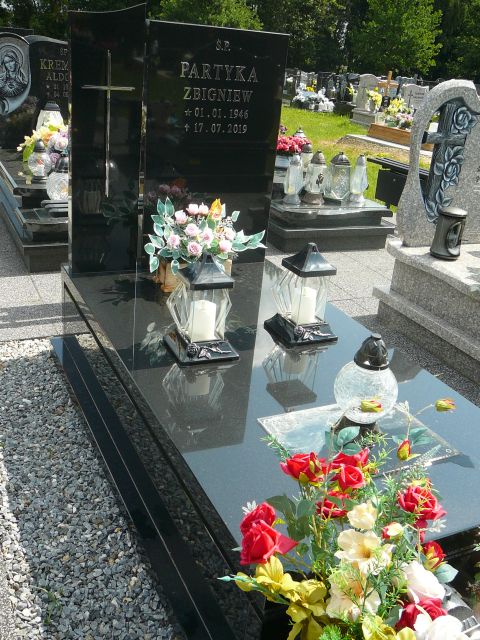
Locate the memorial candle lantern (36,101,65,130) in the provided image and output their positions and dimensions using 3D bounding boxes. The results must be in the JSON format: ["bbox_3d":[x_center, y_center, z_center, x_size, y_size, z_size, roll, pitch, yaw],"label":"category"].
[{"bbox_3d":[-1.257,-1.258,4.325,0.207,0.386,0.207,-6,26,-25],"label":"memorial candle lantern"}]

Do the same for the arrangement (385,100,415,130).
[{"bbox_3d":[2.739,-3.479,10.935,0.414,0.451,0.368,-6,26,-25],"label":"arrangement"}]

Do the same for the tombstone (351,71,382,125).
[{"bbox_3d":[2.791,-4.725,13.810,0.632,0.958,0.391,-6,25,-25],"label":"tombstone"}]

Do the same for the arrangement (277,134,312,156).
[{"bbox_3d":[0.418,-1.417,5.255,0.307,0.186,0.251,-6,25,-25],"label":"arrangement"}]

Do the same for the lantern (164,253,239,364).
[{"bbox_3d":[-0.114,-0.059,2.079,0.205,0.329,0.205,-6,25,-25],"label":"lantern"}]

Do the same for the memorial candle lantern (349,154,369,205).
[{"bbox_3d":[0.856,-0.992,4.562,0.127,0.332,0.127,-6,26,-25],"label":"memorial candle lantern"}]

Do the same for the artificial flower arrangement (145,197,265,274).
[{"bbox_3d":[-0.137,-0.341,2.659,0.530,0.344,0.316,-6,25,-25],"label":"artificial flower arrangement"}]

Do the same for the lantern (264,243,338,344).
[{"bbox_3d":[0.232,-0.107,2.269,0.205,0.331,0.205,-6,25,-25],"label":"lantern"}]

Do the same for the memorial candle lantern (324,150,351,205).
[{"bbox_3d":[0.703,-1.003,4.538,0.166,0.341,0.166,-6,26,-25],"label":"memorial candle lantern"}]

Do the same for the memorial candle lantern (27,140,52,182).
[{"bbox_3d":[-1.167,-0.928,3.770,0.138,0.235,0.138,-6,26,-25],"label":"memorial candle lantern"}]

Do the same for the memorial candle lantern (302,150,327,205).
[{"bbox_3d":[0.532,-0.974,4.421,0.145,0.346,0.145,-6,26,-25],"label":"memorial candle lantern"}]

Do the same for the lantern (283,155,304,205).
[{"bbox_3d":[0.376,-0.962,4.419,0.130,0.330,0.130,-6,25,-25],"label":"lantern"}]

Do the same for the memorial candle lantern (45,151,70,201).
[{"bbox_3d":[-0.968,-0.783,3.521,0.172,0.258,0.172,-6,26,-25],"label":"memorial candle lantern"}]

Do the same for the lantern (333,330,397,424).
[{"bbox_3d":[0.327,0.163,1.660,0.164,0.279,0.164,-6,26,-25],"label":"lantern"}]

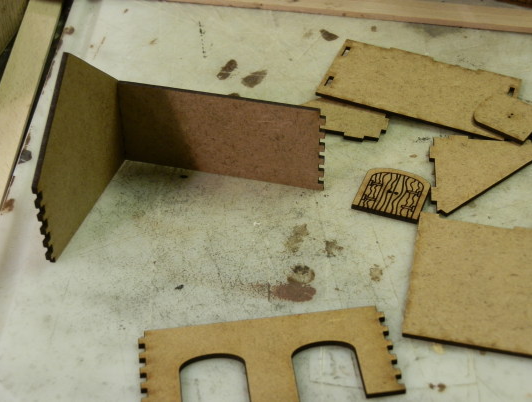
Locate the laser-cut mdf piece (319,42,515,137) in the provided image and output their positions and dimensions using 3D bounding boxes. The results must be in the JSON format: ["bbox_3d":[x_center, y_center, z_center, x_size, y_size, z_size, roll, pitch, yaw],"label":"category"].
[{"bbox_3d":[0.095,-0.068,0.574,0.113,0.003,0.066,15,43,12],"label":"laser-cut mdf piece"}]

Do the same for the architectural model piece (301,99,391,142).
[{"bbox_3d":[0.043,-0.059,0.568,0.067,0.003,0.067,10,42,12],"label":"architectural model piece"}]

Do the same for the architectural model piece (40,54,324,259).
[{"bbox_3d":[-0.038,-0.024,0.458,0.117,0.095,0.095,10,42,12],"label":"architectural model piece"}]

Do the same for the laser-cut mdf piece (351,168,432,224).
[{"bbox_3d":[0.068,-0.004,0.505,0.036,0.003,0.036,13,43,15],"label":"laser-cut mdf piece"}]

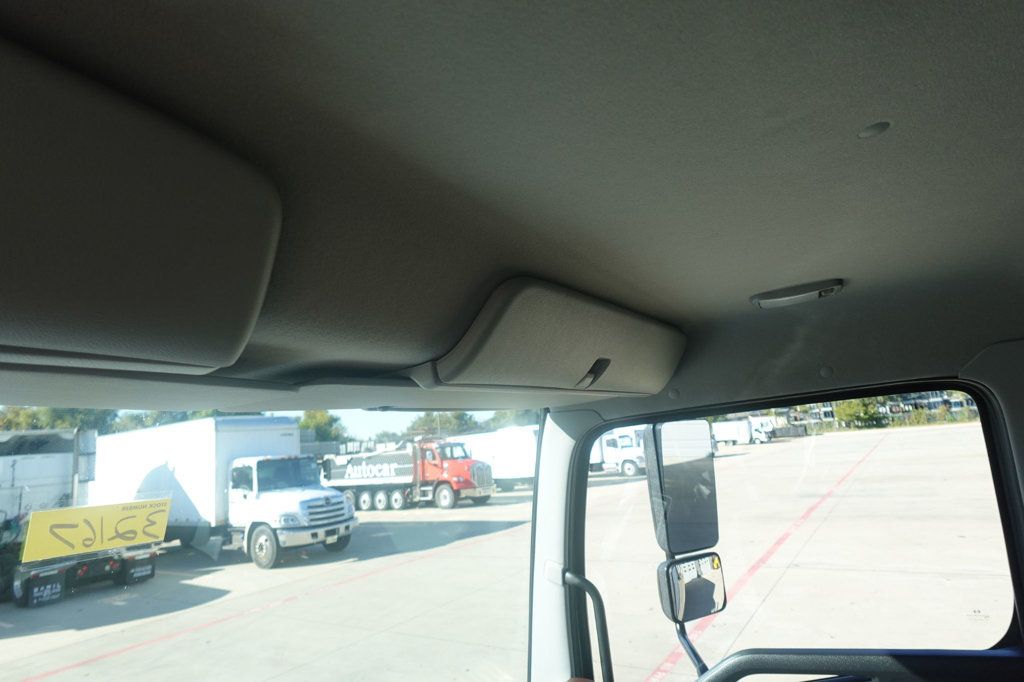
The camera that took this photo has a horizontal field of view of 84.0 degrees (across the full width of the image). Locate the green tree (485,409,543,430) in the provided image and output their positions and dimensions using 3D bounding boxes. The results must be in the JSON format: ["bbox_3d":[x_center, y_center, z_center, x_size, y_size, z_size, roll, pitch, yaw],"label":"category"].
[{"bbox_3d":[1.002,9.970,60.000,7.500,7.600,7.000,-4,-11,0],"label":"green tree"}]

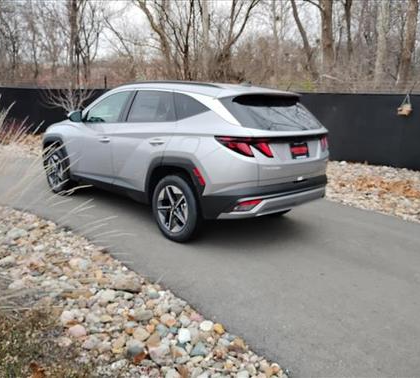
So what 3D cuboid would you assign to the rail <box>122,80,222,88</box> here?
[{"bbox_3d":[-0.501,-1.175,4.626,1.800,0.090,0.070,14,19,43],"label":"rail"}]

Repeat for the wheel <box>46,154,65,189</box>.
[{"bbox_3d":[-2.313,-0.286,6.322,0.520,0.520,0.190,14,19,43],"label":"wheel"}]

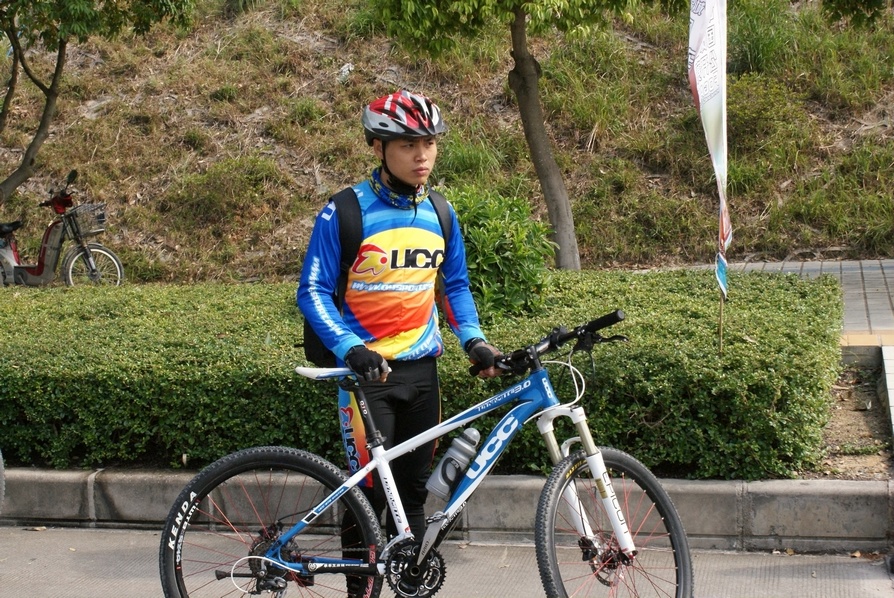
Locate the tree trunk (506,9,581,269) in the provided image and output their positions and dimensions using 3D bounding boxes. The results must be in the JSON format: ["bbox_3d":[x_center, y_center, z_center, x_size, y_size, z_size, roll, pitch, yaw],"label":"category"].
[{"bbox_3d":[0.811,-1.339,12.600,0.580,2.320,0.380,-1,6,3],"label":"tree trunk"}]

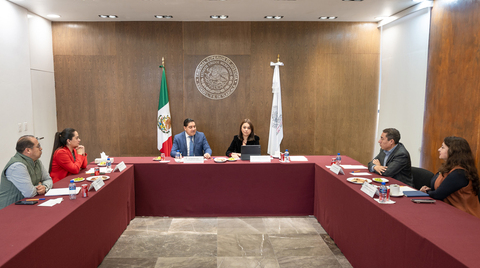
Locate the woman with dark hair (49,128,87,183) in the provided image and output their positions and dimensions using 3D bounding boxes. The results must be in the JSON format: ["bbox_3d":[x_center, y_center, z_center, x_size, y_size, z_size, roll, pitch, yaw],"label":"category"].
[{"bbox_3d":[-1.940,0.584,3.772,0.760,1.290,0.480,-1,6,-6],"label":"woman with dark hair"}]

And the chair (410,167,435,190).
[{"bbox_3d":[1.930,0.813,3.745,0.560,0.850,0.500,0,6,0],"label":"chair"}]

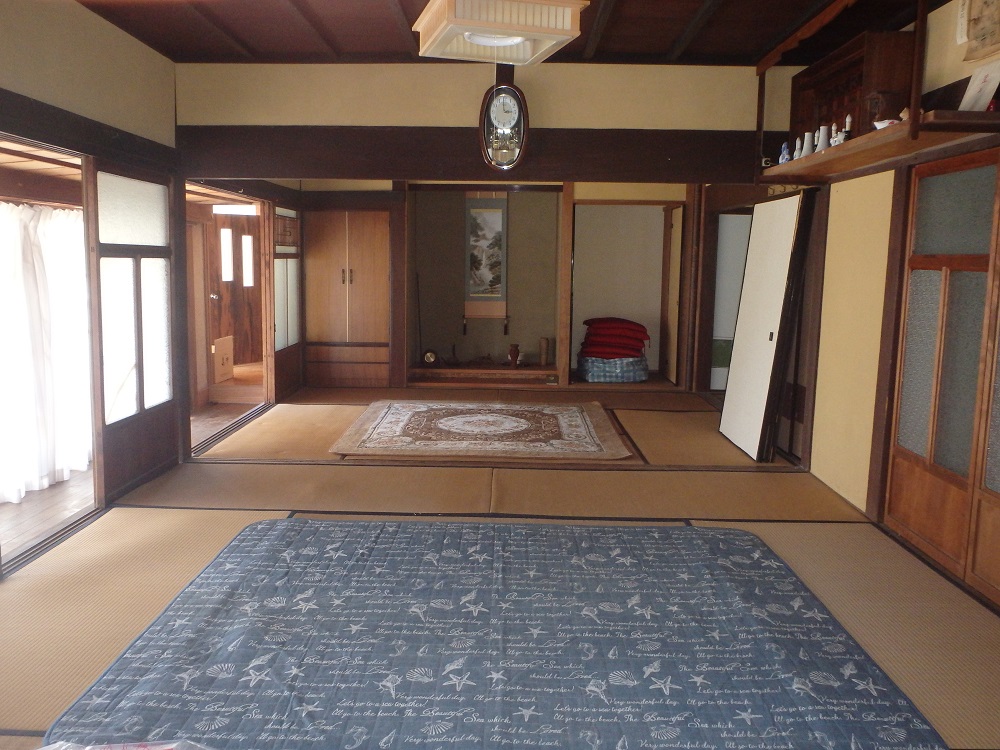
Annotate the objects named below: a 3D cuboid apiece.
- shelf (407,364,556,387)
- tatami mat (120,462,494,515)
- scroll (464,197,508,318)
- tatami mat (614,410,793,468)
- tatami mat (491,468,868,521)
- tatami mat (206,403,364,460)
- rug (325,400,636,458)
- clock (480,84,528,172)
[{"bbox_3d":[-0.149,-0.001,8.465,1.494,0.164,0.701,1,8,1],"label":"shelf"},{"bbox_3d":[-0.985,0.640,4.505,1.888,0.050,0.886,1,8,1],"label":"tatami mat"},{"bbox_3d":[-0.156,-1.310,8.815,0.476,1.408,0.030,1,8,1],"label":"scroll"},{"bbox_3d":[1.418,0.470,5.997,0.926,0.050,1.882,1,8,1],"label":"tatami mat"},{"bbox_3d":[0.908,0.671,4.472,1.900,0.050,0.922,1,8,1],"label":"tatami mat"},{"bbox_3d":[-1.435,0.425,6.044,0.943,0.050,1.907,1,8,1],"label":"tatami mat"},{"bbox_3d":[-0.109,0.375,6.286,1.995,0.020,2.017,1,8,1],"label":"rug"},{"bbox_3d":[0.026,-1.408,4.620,0.283,0.478,0.090,1,8,1],"label":"clock"}]

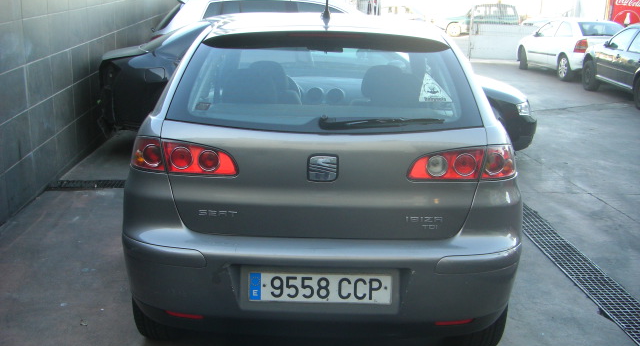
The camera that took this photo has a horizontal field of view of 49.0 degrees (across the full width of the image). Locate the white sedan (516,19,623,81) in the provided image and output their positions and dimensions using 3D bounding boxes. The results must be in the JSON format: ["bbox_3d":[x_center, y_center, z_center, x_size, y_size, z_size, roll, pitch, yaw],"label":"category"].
[{"bbox_3d":[6.270,-3.050,17.200,1.710,1.430,4.150,1,14,-5],"label":"white sedan"}]

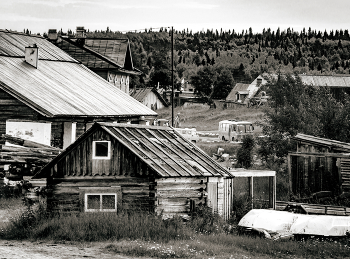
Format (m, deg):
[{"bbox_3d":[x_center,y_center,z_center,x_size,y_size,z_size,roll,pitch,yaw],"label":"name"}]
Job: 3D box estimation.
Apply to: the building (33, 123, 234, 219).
[{"bbox_3d":[-1.531,1.494,112.000,5.100,3.500,5.800,0,0,28],"label":"building"}]

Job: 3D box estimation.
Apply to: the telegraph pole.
[{"bbox_3d":[-0.186,-3.471,245.000,0.250,9.600,0.250,0,0,0],"label":"telegraph pole"}]

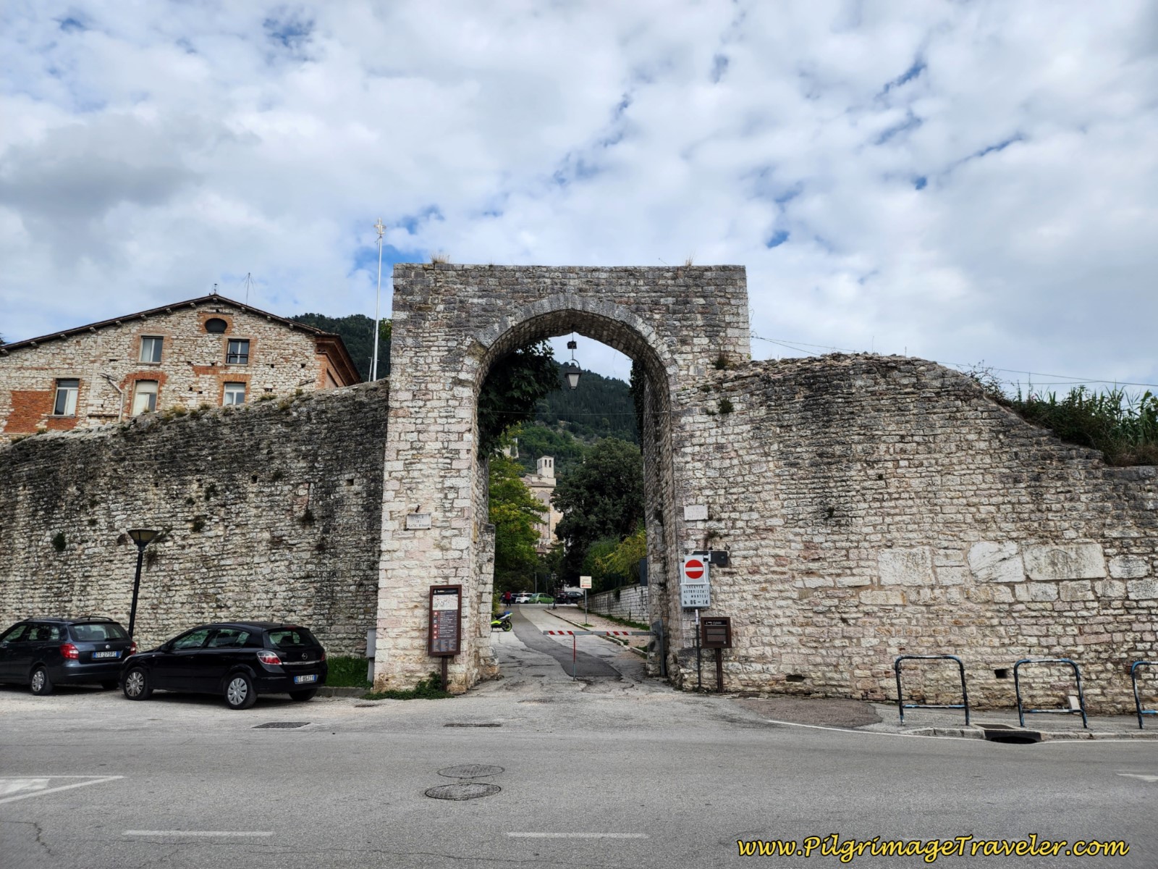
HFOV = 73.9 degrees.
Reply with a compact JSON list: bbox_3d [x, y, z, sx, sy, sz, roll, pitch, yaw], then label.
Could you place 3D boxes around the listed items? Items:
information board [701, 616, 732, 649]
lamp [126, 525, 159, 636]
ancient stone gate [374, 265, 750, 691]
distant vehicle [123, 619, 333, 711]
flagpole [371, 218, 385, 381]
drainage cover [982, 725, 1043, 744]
[{"bbox_3d":[2.943,4.248,16.467,0.658,0.638,0.100,0,-13,-1],"label":"information board"},{"bbox_3d":[-11.040,4.183,19.047,0.660,3.678,0.660,0,-13,0],"label":"lamp"},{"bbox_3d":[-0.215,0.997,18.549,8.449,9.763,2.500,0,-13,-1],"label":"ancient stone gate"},{"bbox_3d":[-7.050,4.511,15.252,4.250,1.460,1.790,-6,-14,23],"label":"distant vehicle"},{"bbox_3d":[-6.444,-0.426,23.700,0.280,13.648,0.280,0,-13,0],"label":"flagpole"},{"bbox_3d":[5.788,4.066,10.457,0.740,0.150,0.550,0,-13,0],"label":"drainage cover"}]

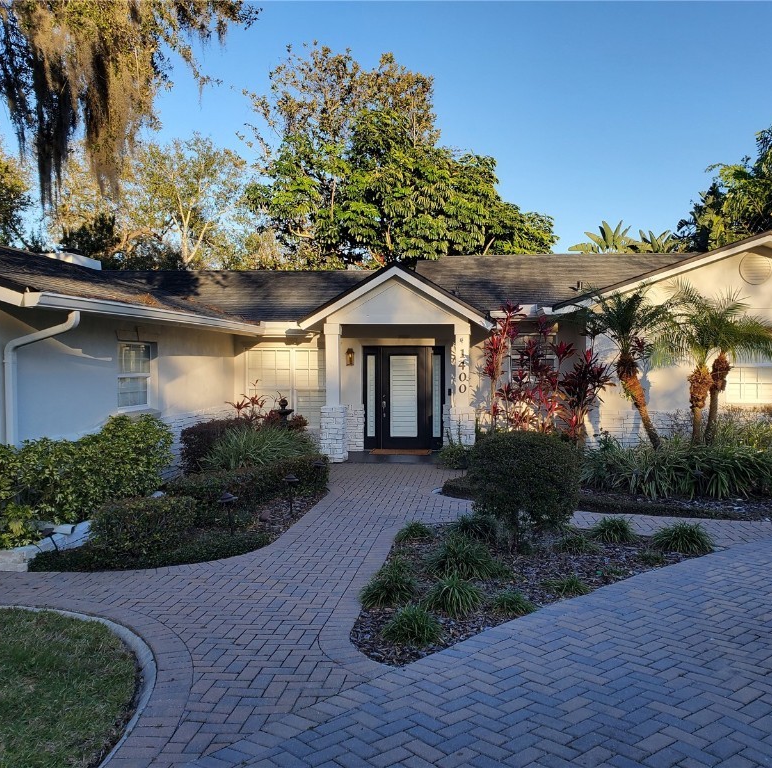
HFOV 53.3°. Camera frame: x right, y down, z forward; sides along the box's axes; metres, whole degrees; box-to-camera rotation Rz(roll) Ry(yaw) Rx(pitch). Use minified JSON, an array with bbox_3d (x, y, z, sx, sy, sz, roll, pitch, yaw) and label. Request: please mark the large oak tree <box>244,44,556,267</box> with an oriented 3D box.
[{"bbox_3d":[0.534,-5.752,28.306,11.400,13.300,9.800,0,2,5],"label":"large oak tree"}]

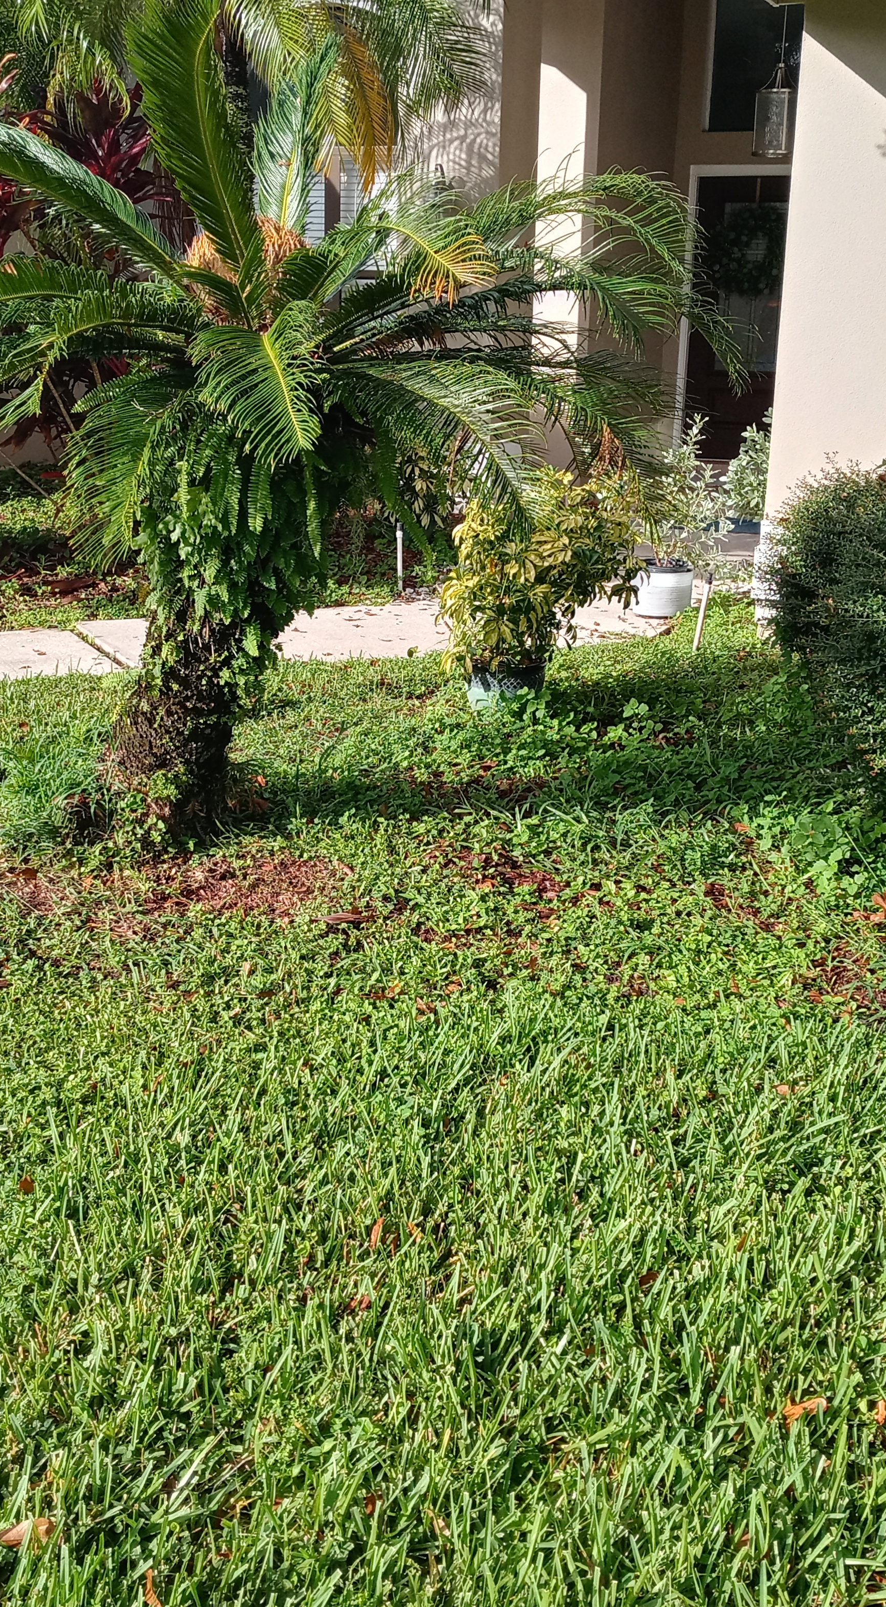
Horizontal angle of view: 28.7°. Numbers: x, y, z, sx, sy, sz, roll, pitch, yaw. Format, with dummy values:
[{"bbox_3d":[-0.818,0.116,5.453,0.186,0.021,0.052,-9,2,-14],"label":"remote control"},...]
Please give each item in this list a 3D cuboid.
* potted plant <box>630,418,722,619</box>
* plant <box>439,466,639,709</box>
[{"bbox_3d":[1.115,-1.357,8.219,0.470,0.920,0.430,1,17,0],"label":"potted plant"},{"bbox_3d":[0.352,-0.790,6.338,0.720,0.880,0.660,1,17,0],"label":"plant"}]

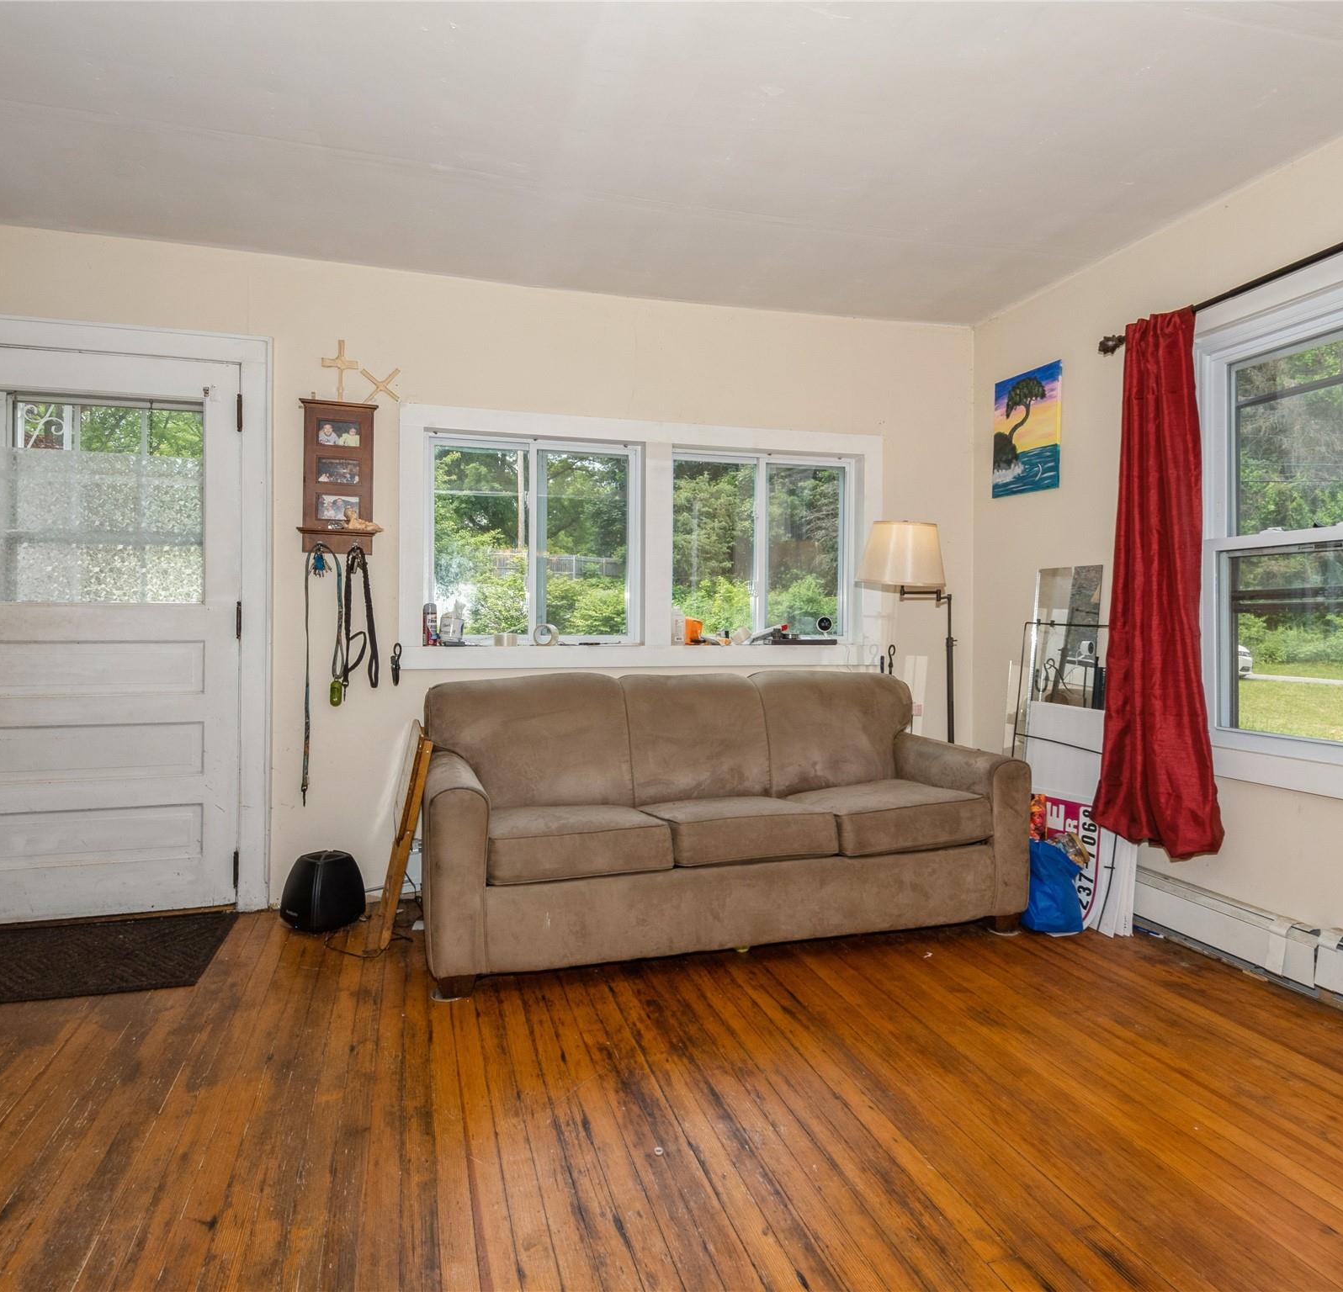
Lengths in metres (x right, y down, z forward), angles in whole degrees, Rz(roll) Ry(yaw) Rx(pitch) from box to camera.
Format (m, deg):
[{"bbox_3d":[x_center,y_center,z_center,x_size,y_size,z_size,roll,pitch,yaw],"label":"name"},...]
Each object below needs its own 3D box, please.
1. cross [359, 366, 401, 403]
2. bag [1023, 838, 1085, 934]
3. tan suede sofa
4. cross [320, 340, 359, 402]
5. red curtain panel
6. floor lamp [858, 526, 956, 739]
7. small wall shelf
[{"bbox_3d":[-1.112,-0.991,3.427,0.142,0.130,0.012,0,0,-15],"label":"cross"},{"bbox_3d":[1.285,0.819,3.174,0.210,0.325,0.230,0,0,-15],"label":"bag"},{"bbox_3d":[0.143,0.541,3.208,2.009,0.877,0.907,0,0,-18],"label":"tan suede sofa"},{"bbox_3d":[-1.251,-1.035,3.389,0.133,0.245,0.012,0,0,-15],"label":"cross"},{"bbox_3d":[1.604,-0.204,2.990,0.130,1.774,0.520,0,0,-15],"label":"red curtain panel"},{"bbox_3d":[0.996,0.226,3.692,0.550,1.502,0.420,0,0,-15],"label":"floor lamp"},{"bbox_3d":[-1.244,-0.630,3.345,0.285,0.556,0.090,0,0,-15],"label":"small wall shelf"}]

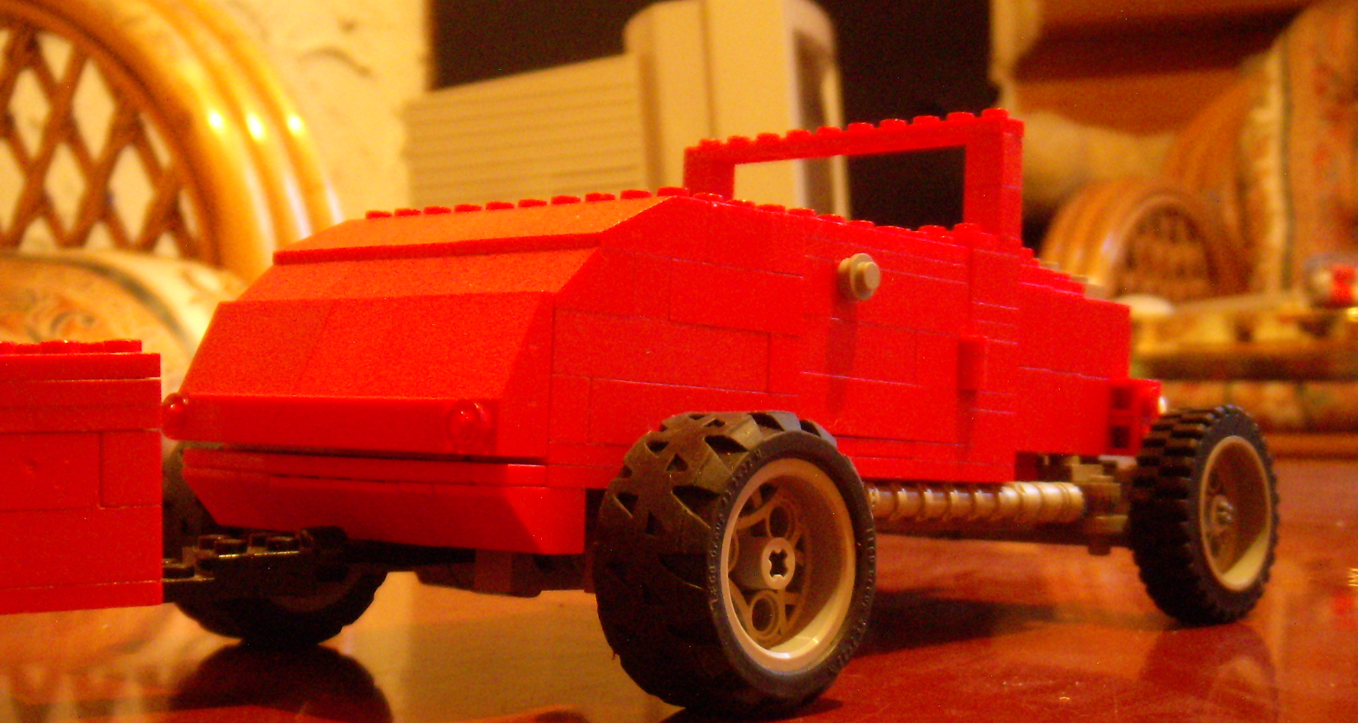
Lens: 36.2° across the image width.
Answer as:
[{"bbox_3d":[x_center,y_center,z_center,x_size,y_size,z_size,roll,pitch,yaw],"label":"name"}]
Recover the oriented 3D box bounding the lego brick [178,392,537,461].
[{"bbox_3d":[-0.052,0.010,0.322,0.080,0.008,0.009,0,-4,42],"label":"lego brick"}]

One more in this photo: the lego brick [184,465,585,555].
[{"bbox_3d":[-0.049,0.023,0.325,0.080,0.010,0.016,0,-4,42],"label":"lego brick"}]

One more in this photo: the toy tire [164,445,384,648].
[{"bbox_3d":[-0.074,0.030,0.380,0.022,0.044,0.044,0,-1,42],"label":"toy tire"}]

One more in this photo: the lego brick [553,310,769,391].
[{"bbox_3d":[-0.005,-0.001,0.320,0.008,0.010,0.048,0,-4,42],"label":"lego brick"}]

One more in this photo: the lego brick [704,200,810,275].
[{"bbox_3d":[0.010,-0.019,0.336,0.008,0.010,0.024,0,-4,42],"label":"lego brick"}]

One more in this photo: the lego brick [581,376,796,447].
[{"bbox_3d":[0.000,0.009,0.325,0.008,0.010,0.048,0,-4,42],"label":"lego brick"}]

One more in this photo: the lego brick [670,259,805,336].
[{"bbox_3d":[0.007,-0.010,0.332,0.008,0.010,0.032,0,-4,42],"label":"lego brick"}]

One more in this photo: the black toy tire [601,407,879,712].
[{"bbox_3d":[0.009,0.029,0.305,0.022,0.044,0.044,0,-1,42],"label":"black toy tire"}]

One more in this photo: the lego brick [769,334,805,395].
[{"bbox_3d":[0.014,0.001,0.341,0.008,0.010,0.008,0,-4,42],"label":"lego brick"}]

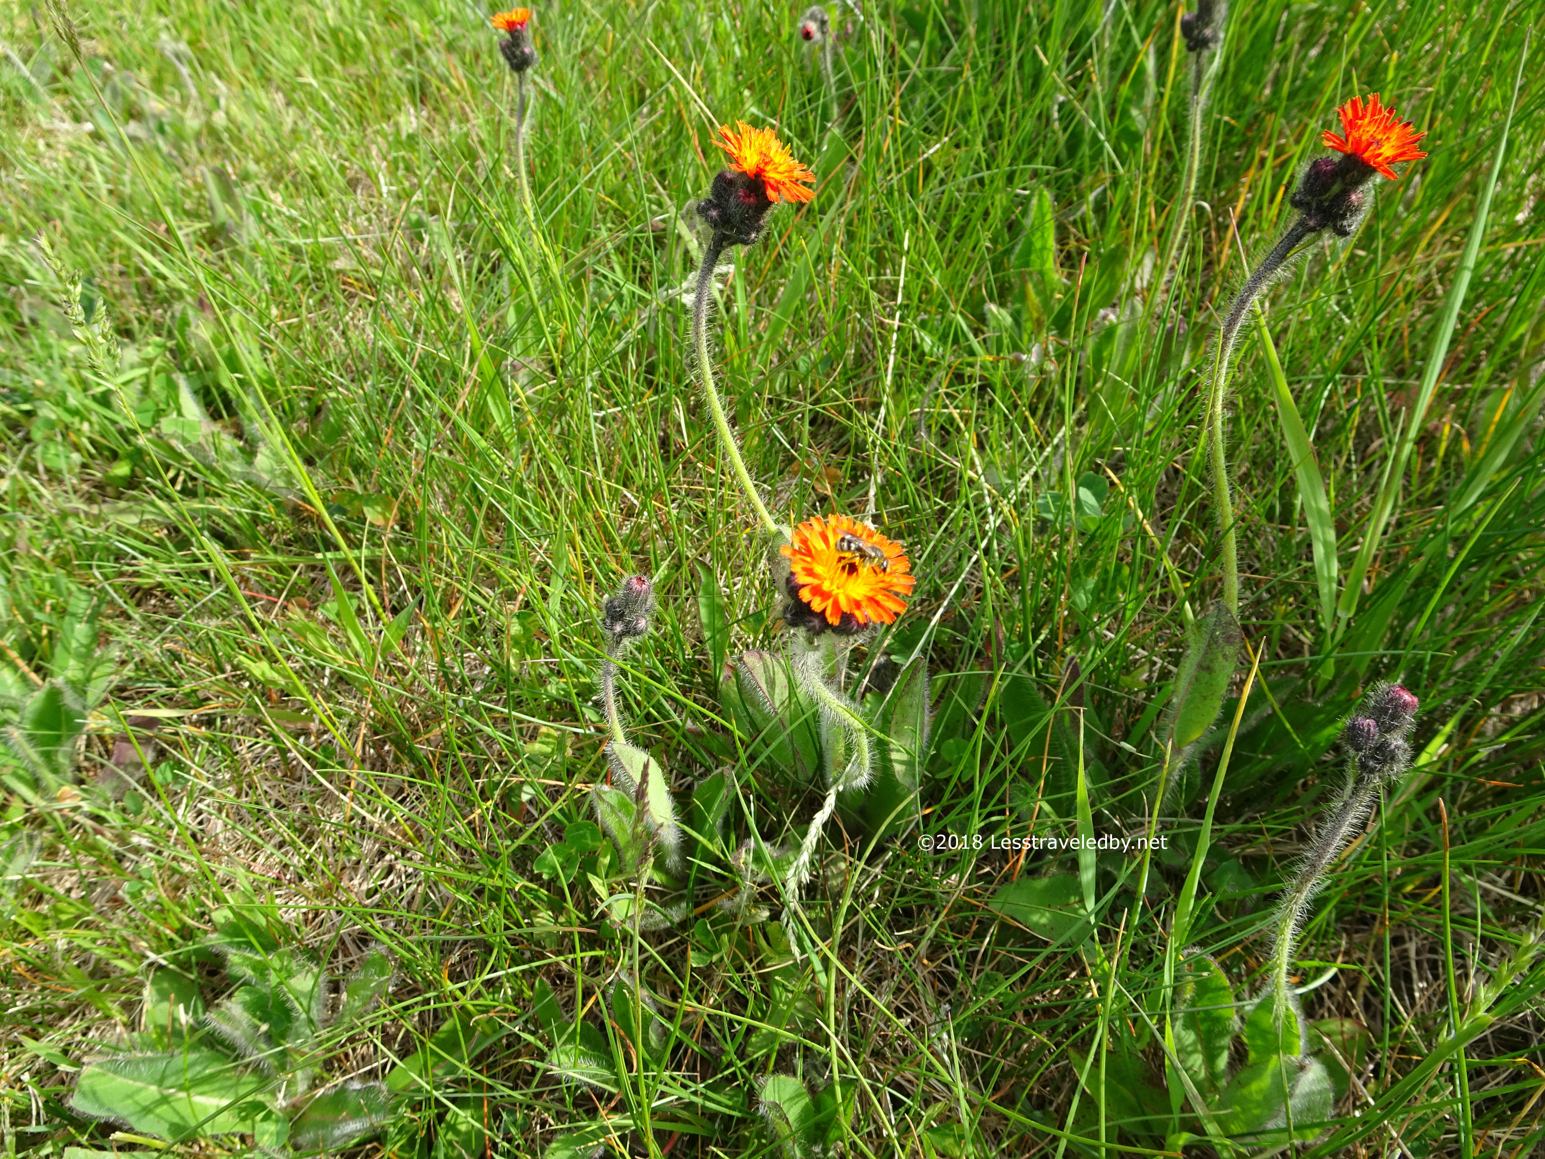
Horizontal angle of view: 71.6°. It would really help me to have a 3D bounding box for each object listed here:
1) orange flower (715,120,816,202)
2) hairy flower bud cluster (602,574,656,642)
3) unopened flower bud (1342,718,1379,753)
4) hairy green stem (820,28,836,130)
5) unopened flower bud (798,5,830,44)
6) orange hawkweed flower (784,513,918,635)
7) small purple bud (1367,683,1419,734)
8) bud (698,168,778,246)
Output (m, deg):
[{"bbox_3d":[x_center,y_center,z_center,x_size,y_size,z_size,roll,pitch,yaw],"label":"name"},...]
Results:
[{"bbox_3d":[-0.002,-0.081,0.210,0.023,0.010,0.023,30,36,-11],"label":"orange flower"},{"bbox_3d":[-0.035,0.007,0.265,0.013,0.016,0.013,7,43,-7],"label":"hairy flower bud cluster"},{"bbox_3d":[0.097,0.026,0.177,0.006,0.006,0.006,11,33,30],"label":"unopened flower bud"},{"bbox_3d":[0.023,-0.203,0.435,0.004,0.040,0.004,-5,44,5],"label":"hairy green stem"},{"bbox_3d":[0.016,-0.218,0.420,0.012,0.013,0.012,-17,51,10],"label":"unopened flower bud"},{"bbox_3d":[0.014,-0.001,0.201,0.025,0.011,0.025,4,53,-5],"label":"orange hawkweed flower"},{"bbox_3d":[0.102,0.021,0.176,0.007,0.009,0.007,-16,55,-41],"label":"small purple bud"},{"bbox_3d":[-0.007,-0.073,0.212,0.015,0.014,0.015,19,35,-8],"label":"bud"}]

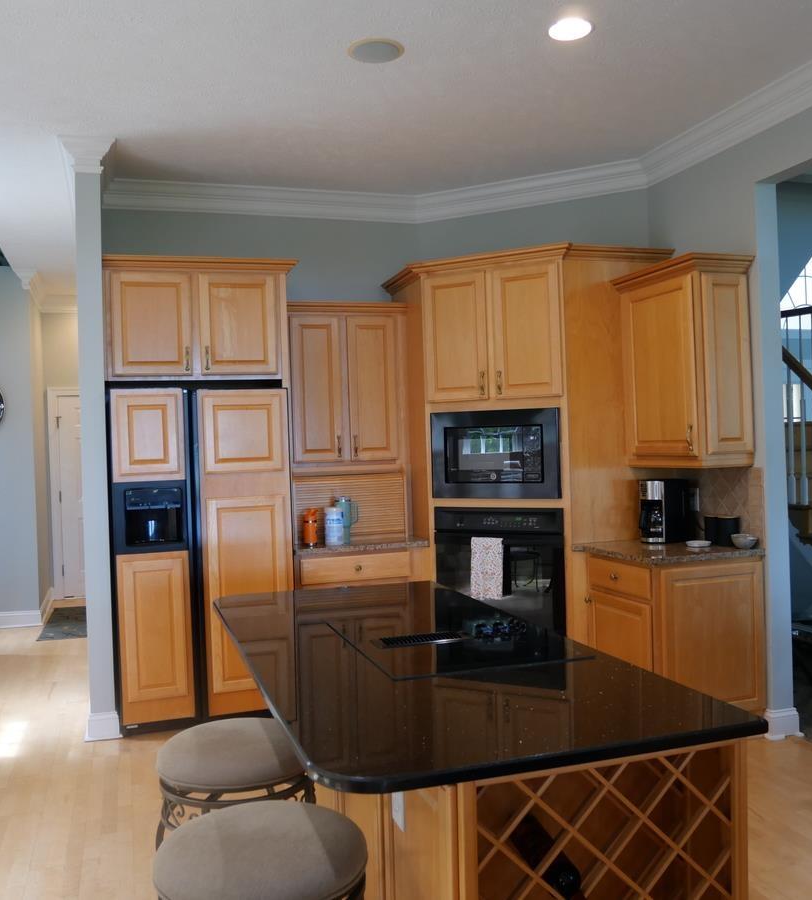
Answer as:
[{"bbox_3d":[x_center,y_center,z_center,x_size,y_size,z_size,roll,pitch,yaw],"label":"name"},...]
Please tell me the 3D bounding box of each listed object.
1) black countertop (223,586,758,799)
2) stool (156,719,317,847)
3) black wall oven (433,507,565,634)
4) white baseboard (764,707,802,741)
[{"bbox_3d":[-0.009,0.573,2.422,0.922,0.038,1.879,-2,0,-19],"label":"black countertop"},{"bbox_3d":[-0.481,1.140,2.404,0.460,0.650,0.460,-2,0,-18],"label":"stool"},{"bbox_3d":[0.624,0.671,4.772,0.746,0.729,0.580,-2,0,26],"label":"black wall oven"},{"bbox_3d":[1.815,1.313,4.001,0.182,0.134,0.050,-2,0,-18],"label":"white baseboard"}]

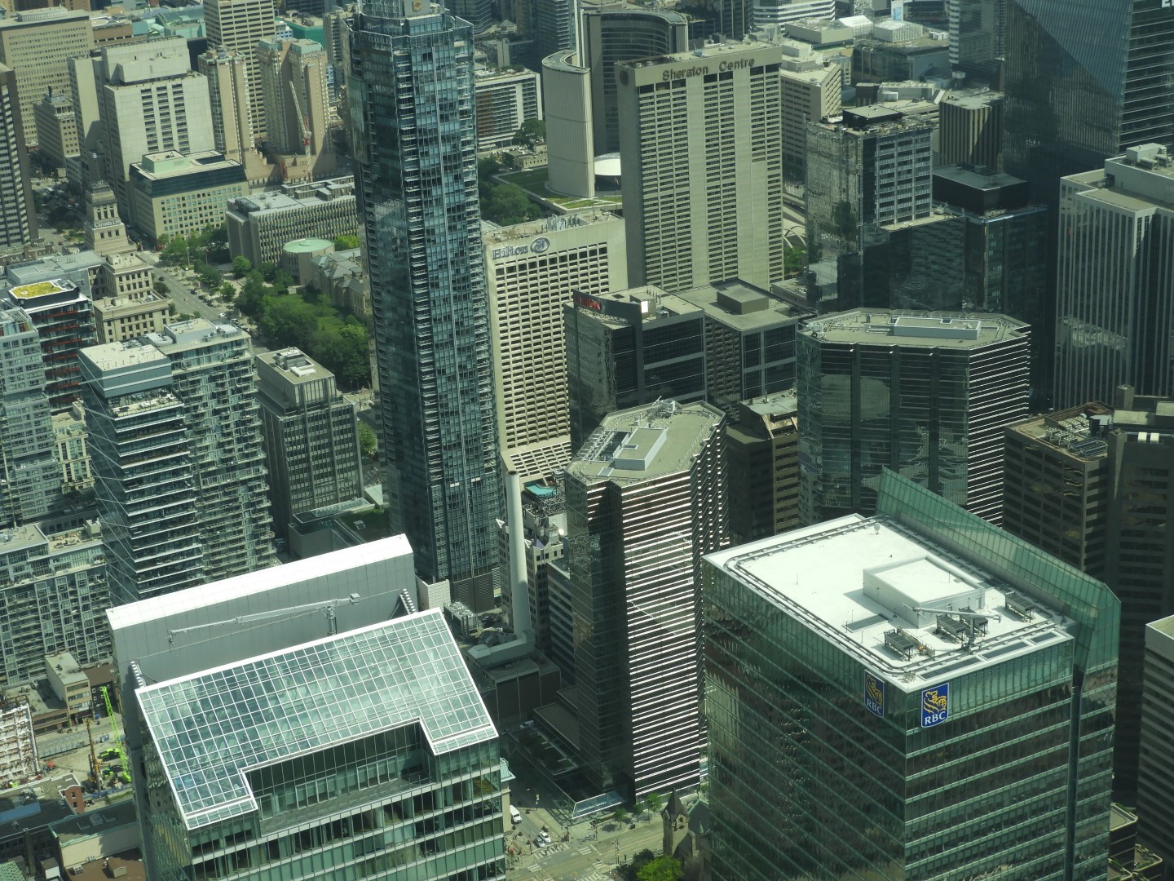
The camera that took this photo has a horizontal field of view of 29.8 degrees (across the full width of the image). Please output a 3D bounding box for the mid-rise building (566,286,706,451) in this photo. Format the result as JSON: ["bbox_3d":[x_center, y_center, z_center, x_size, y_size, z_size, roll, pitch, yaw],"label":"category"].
[{"bbox_3d":[18.143,-11.904,819.763,36.800,88.300,38.000,-14,24,-25],"label":"mid-rise building"}]

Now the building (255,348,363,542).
[{"bbox_3d":[-107.529,1.123,834.243,28.600,63.700,38.500,-14,24,-25],"label":"building"}]

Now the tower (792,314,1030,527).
[{"bbox_3d":[104.210,16.650,700.250,71.000,118.000,35.000,4,23,16],"label":"tower"}]

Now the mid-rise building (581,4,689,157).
[{"bbox_3d":[32.570,-193.290,1256.120,72.000,98.000,36.000,14,27,37],"label":"mid-rise building"}]

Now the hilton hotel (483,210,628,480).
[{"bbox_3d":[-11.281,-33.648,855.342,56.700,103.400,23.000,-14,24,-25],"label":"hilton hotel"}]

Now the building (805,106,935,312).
[{"bbox_3d":[110.590,-60.940,862.610,32.000,135.500,36.000,-14,24,-26],"label":"building"}]

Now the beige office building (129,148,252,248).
[{"bbox_3d":[-217.429,-134.446,1199.403,55.000,42.500,46.500,-14,24,-25],"label":"beige office building"}]

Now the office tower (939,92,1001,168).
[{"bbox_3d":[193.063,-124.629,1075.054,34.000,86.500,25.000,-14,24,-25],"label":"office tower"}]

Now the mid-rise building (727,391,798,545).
[{"bbox_3d":[64.000,19.430,758.720,38.000,70.500,30.000,-14,24,-26],"label":"mid-rise building"}]

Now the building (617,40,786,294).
[{"bbox_3d":[51.652,-105.181,977.998,72.800,136.300,18.000,-14,24,-25],"label":"building"}]

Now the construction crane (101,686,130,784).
[{"bbox_3d":[-141.640,89.510,666.700,4.500,27.000,17.000,-14,24,-26],"label":"construction crane"}]

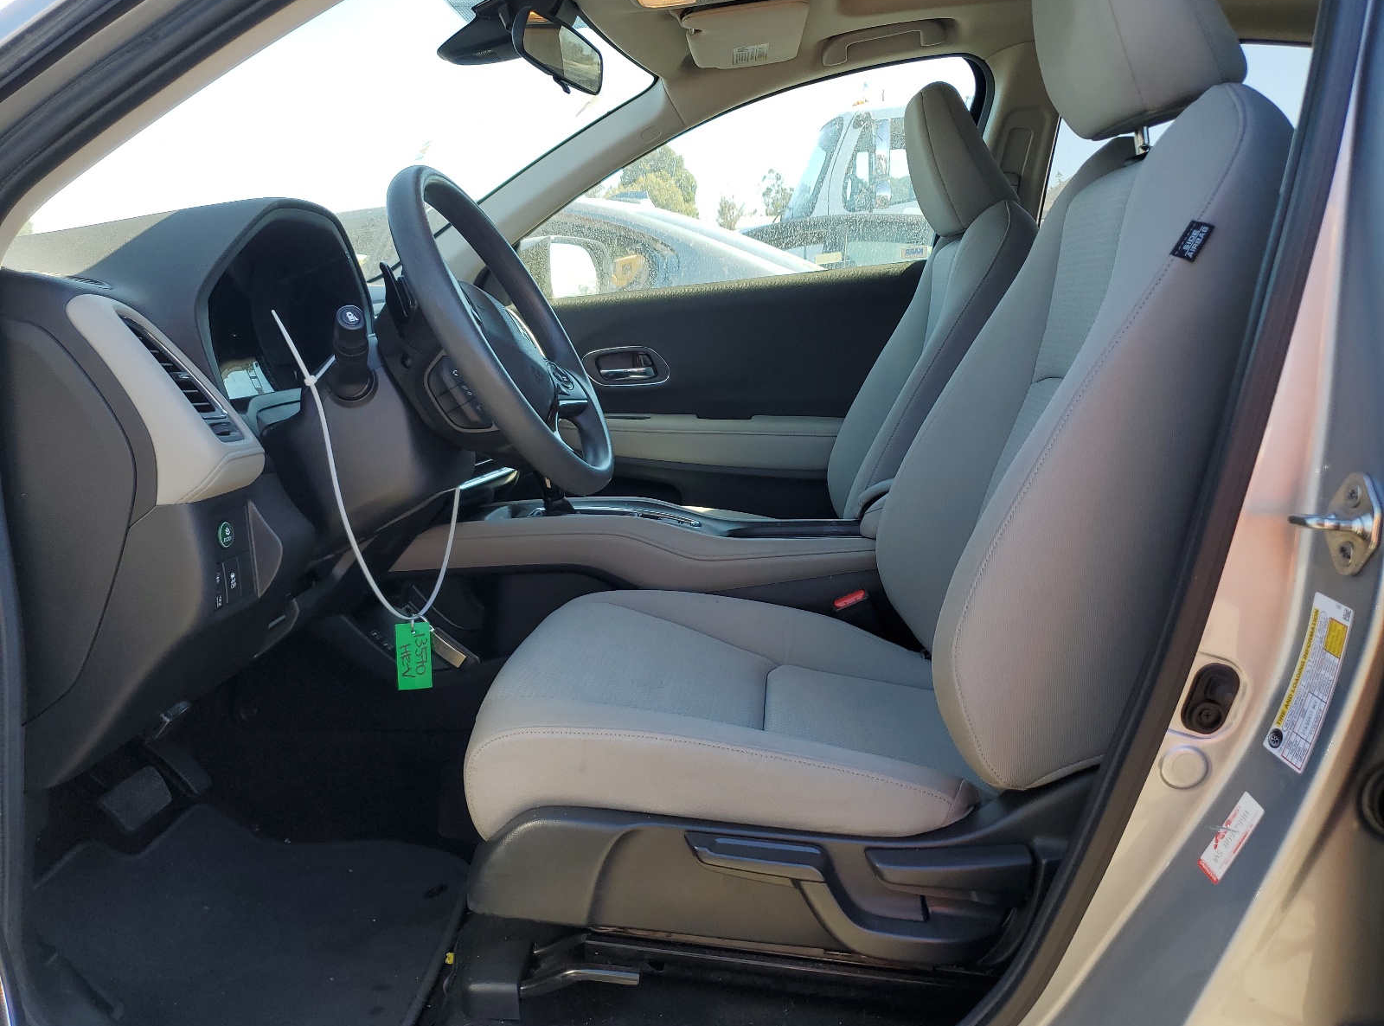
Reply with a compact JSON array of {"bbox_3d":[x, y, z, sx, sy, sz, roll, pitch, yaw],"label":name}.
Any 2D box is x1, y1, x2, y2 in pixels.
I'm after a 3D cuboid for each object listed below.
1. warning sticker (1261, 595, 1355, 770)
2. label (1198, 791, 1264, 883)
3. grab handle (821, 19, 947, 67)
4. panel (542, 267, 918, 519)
[{"bbox_3d":[0.379,0.104,0.641,0.008,0.107,0.038,9,14,-5],"label":"warning sticker"},{"bbox_3d":[0.346,0.208,0.668,0.004,0.058,0.024,23,14,-8],"label":"label"},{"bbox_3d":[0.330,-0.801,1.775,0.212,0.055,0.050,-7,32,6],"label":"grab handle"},{"bbox_3d":[0.102,-0.216,2.094,0.940,0.600,0.140,1,13,5],"label":"panel"}]

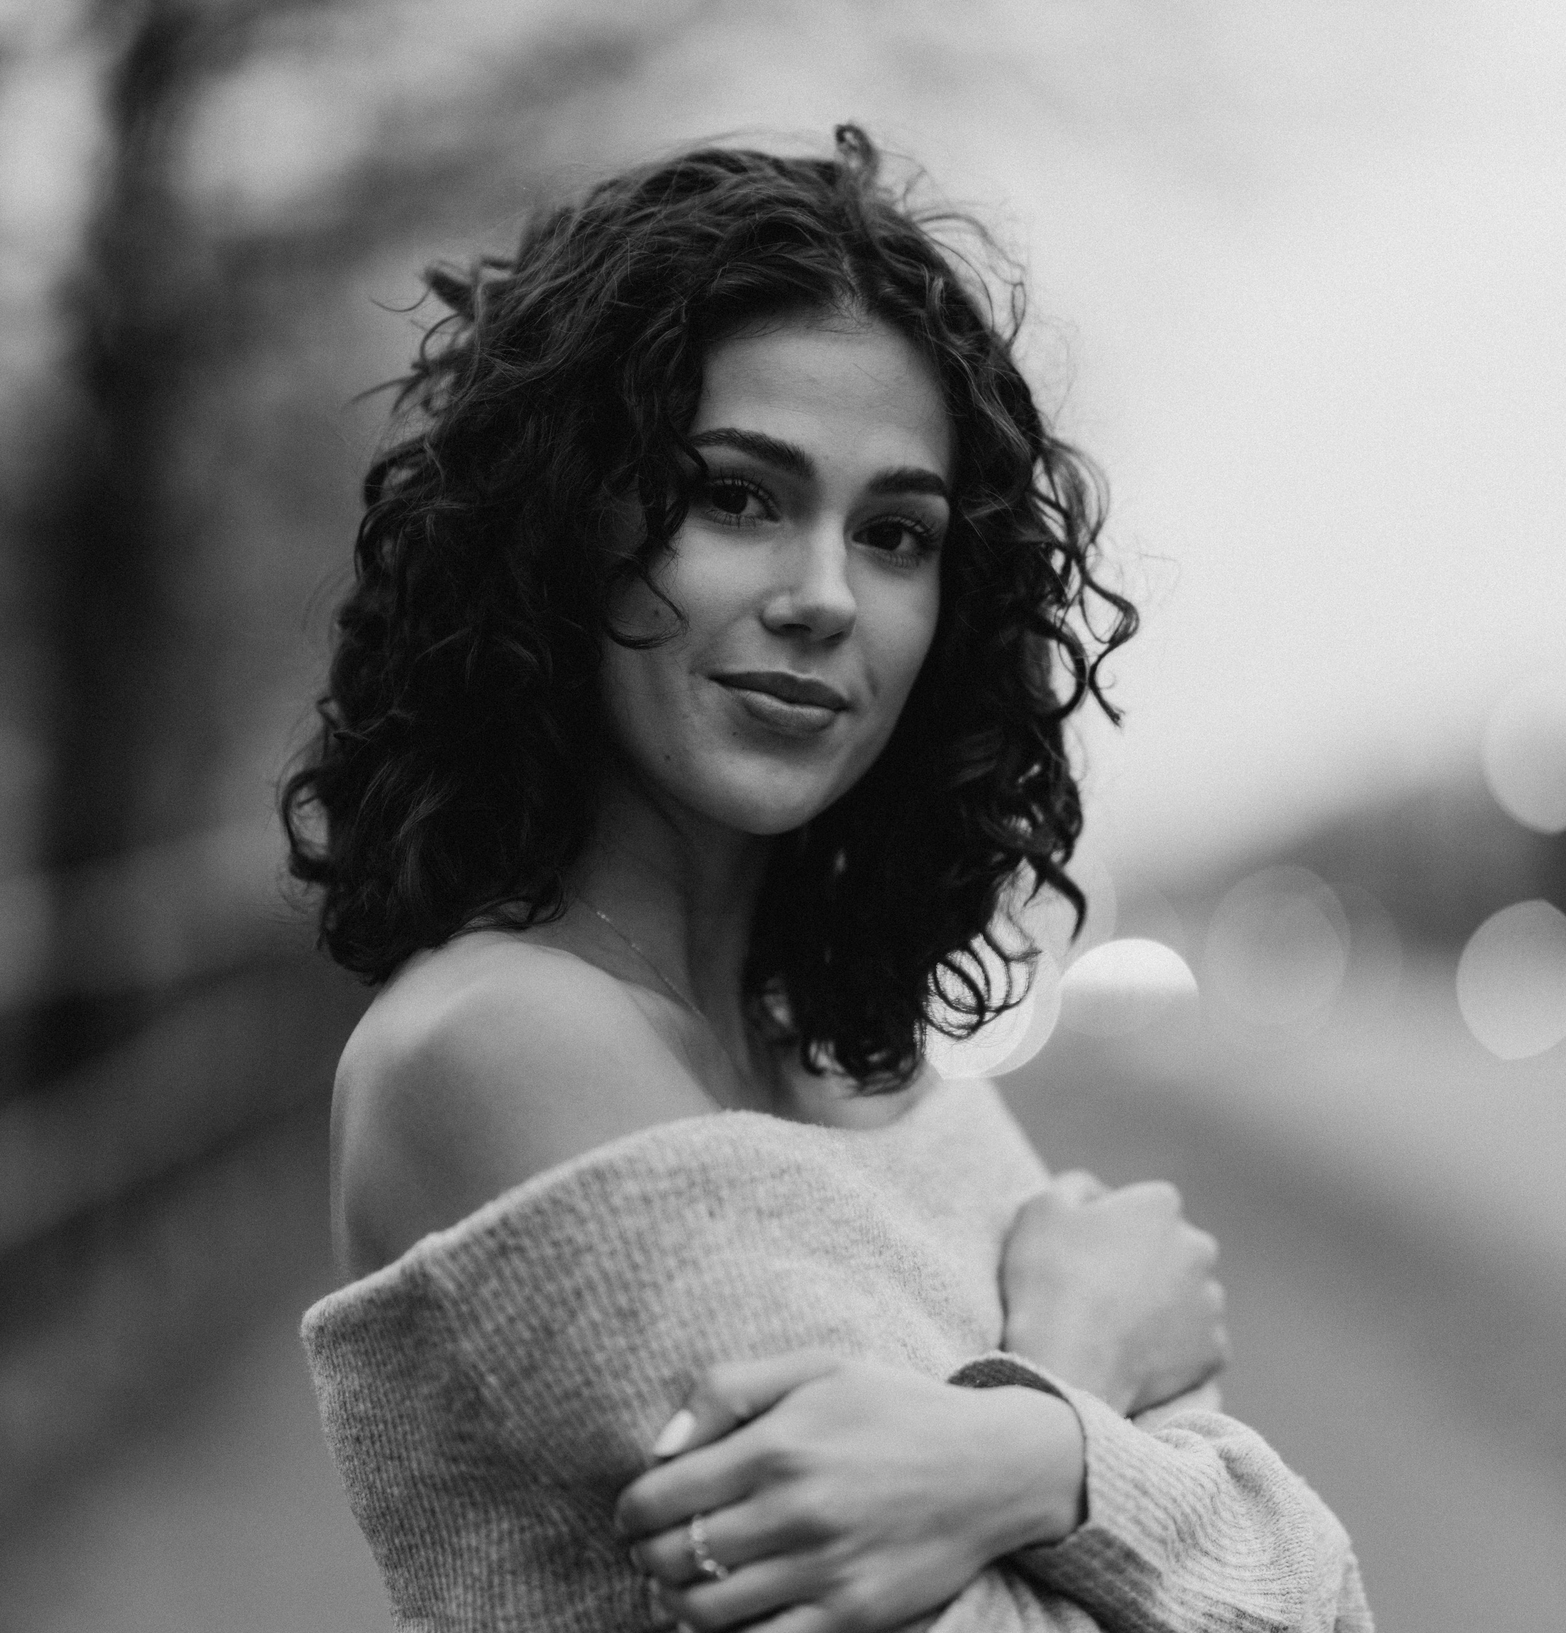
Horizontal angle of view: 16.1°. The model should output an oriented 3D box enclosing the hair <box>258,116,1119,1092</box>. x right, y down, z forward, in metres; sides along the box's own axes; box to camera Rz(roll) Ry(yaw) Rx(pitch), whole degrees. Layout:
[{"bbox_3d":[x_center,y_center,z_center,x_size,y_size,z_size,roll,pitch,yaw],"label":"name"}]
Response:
[{"bbox_3d":[-0.025,-0.073,1.945,0.290,0.330,0.250,6,-1,-26],"label":"hair"}]

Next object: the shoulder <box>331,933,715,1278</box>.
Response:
[{"bbox_3d":[-0.087,0.096,1.850,0.120,0.120,0.145,-1,-1,37],"label":"shoulder"}]

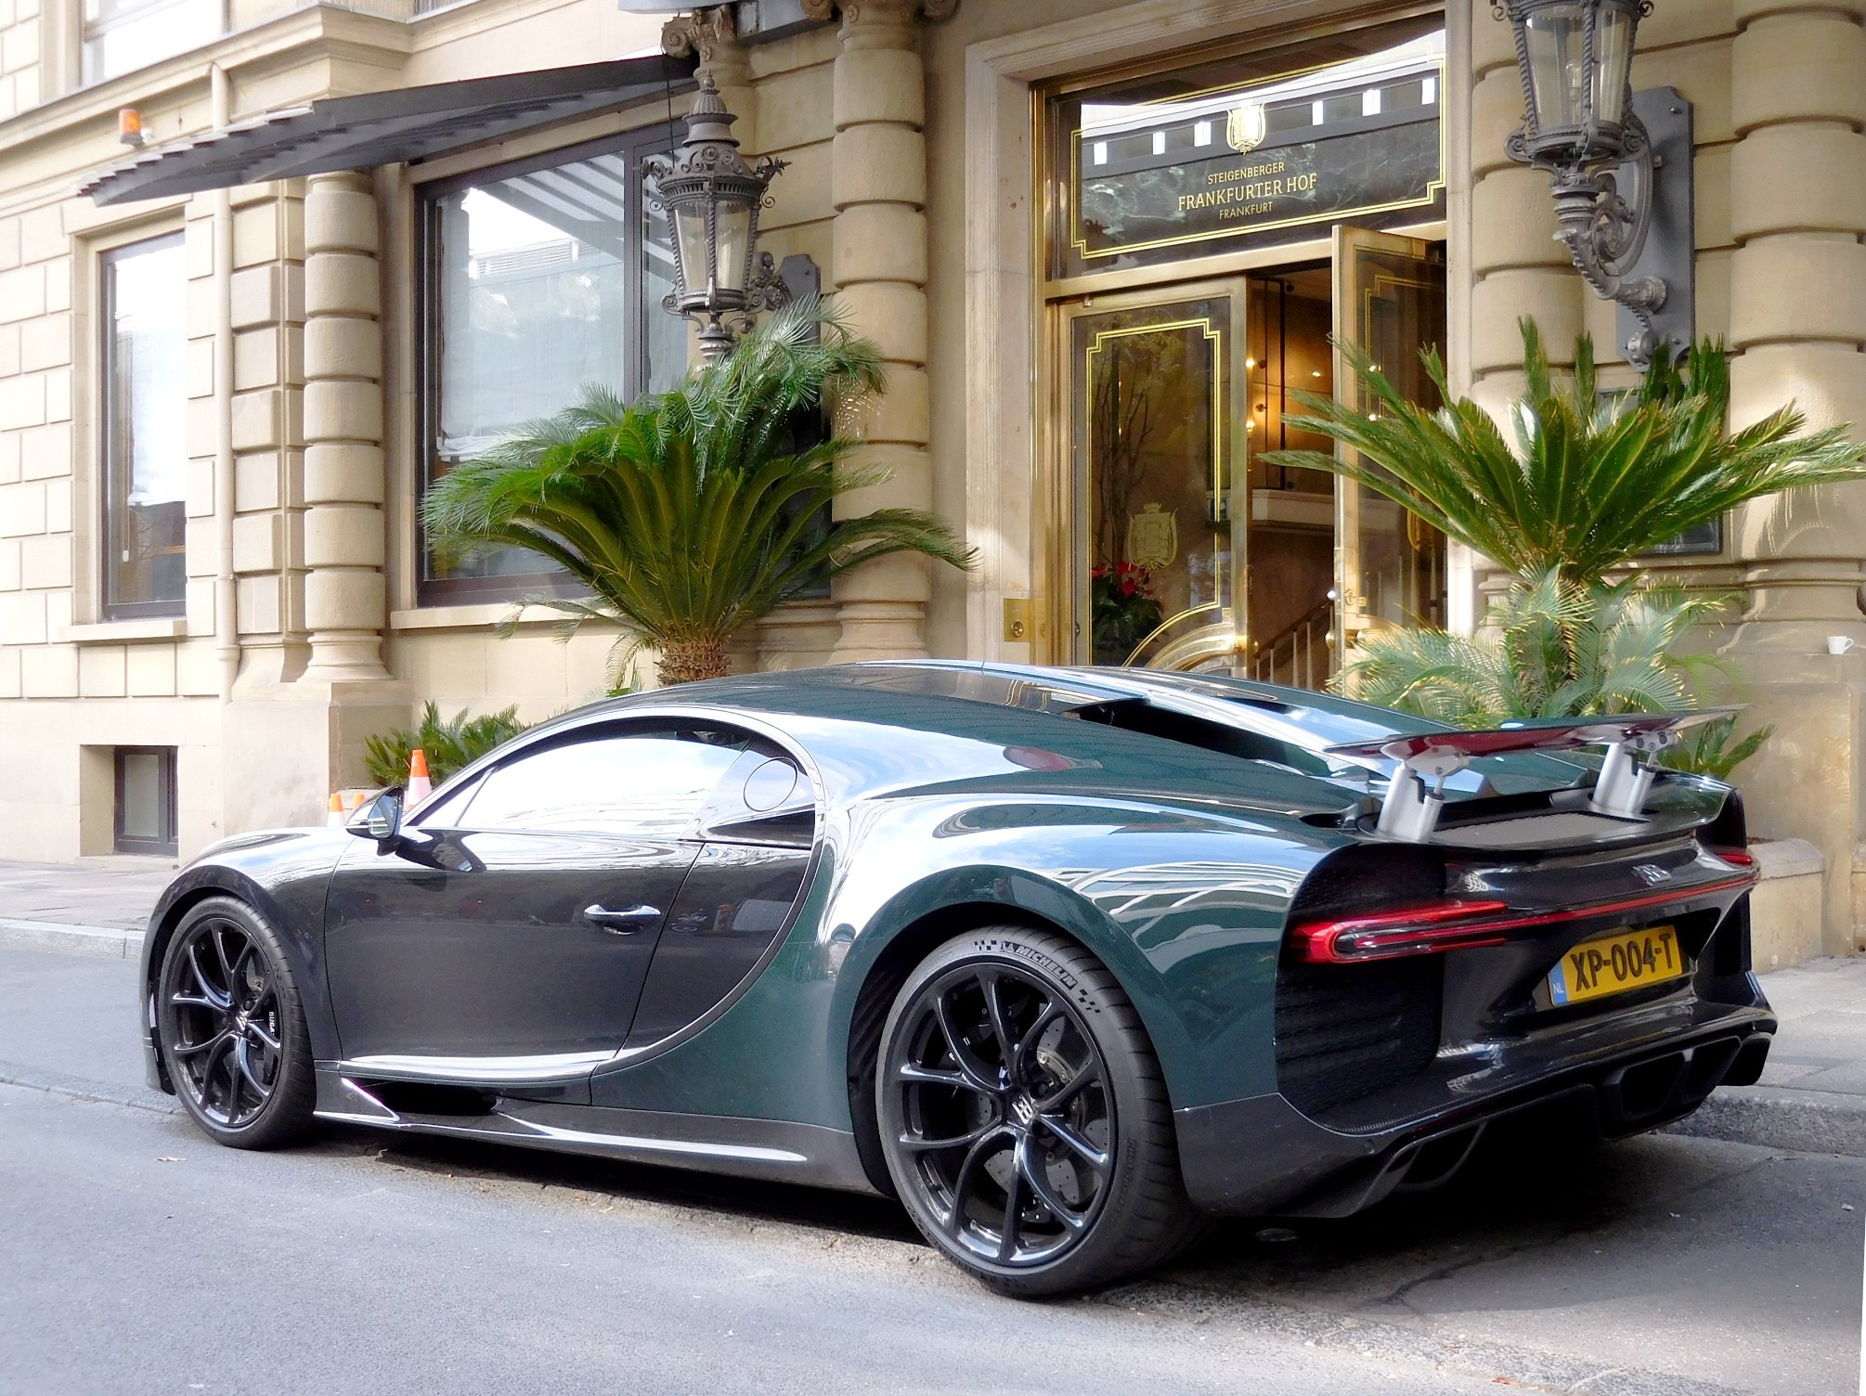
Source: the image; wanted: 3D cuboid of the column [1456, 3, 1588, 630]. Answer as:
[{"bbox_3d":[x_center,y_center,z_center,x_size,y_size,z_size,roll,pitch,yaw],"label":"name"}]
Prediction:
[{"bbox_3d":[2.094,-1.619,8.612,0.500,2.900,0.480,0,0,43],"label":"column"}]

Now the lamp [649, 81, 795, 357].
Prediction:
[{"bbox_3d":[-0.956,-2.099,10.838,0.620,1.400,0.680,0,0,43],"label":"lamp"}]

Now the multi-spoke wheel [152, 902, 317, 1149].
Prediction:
[{"bbox_3d":[-1.769,0.837,6.480,0.680,0.670,0.285,-2,1,43],"label":"multi-spoke wheel"}]

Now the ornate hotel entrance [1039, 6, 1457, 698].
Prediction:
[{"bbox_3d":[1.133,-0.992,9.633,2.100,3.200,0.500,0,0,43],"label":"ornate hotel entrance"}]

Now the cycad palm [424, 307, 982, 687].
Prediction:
[{"bbox_3d":[-1.011,-0.692,10.383,2.250,2.080,2.000,0,0,43],"label":"cycad palm"}]

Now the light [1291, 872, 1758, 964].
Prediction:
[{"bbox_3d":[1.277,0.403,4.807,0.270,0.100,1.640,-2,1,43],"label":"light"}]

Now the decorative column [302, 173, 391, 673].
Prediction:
[{"bbox_3d":[-3.289,-1.609,13.572,0.500,3.050,0.480,0,0,43],"label":"decorative column"}]

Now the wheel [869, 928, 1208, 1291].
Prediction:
[{"bbox_3d":[0.237,0.763,4.658,0.710,0.700,0.355,-2,1,43],"label":"wheel"}]

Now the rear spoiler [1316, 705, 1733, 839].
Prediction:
[{"bbox_3d":[1.233,0.146,4.834,0.380,0.250,1.540,-2,1,43],"label":"rear spoiler"}]

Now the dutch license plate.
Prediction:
[{"bbox_3d":[1.345,0.522,4.750,0.020,0.110,0.520,-12,-6,43],"label":"dutch license plate"}]

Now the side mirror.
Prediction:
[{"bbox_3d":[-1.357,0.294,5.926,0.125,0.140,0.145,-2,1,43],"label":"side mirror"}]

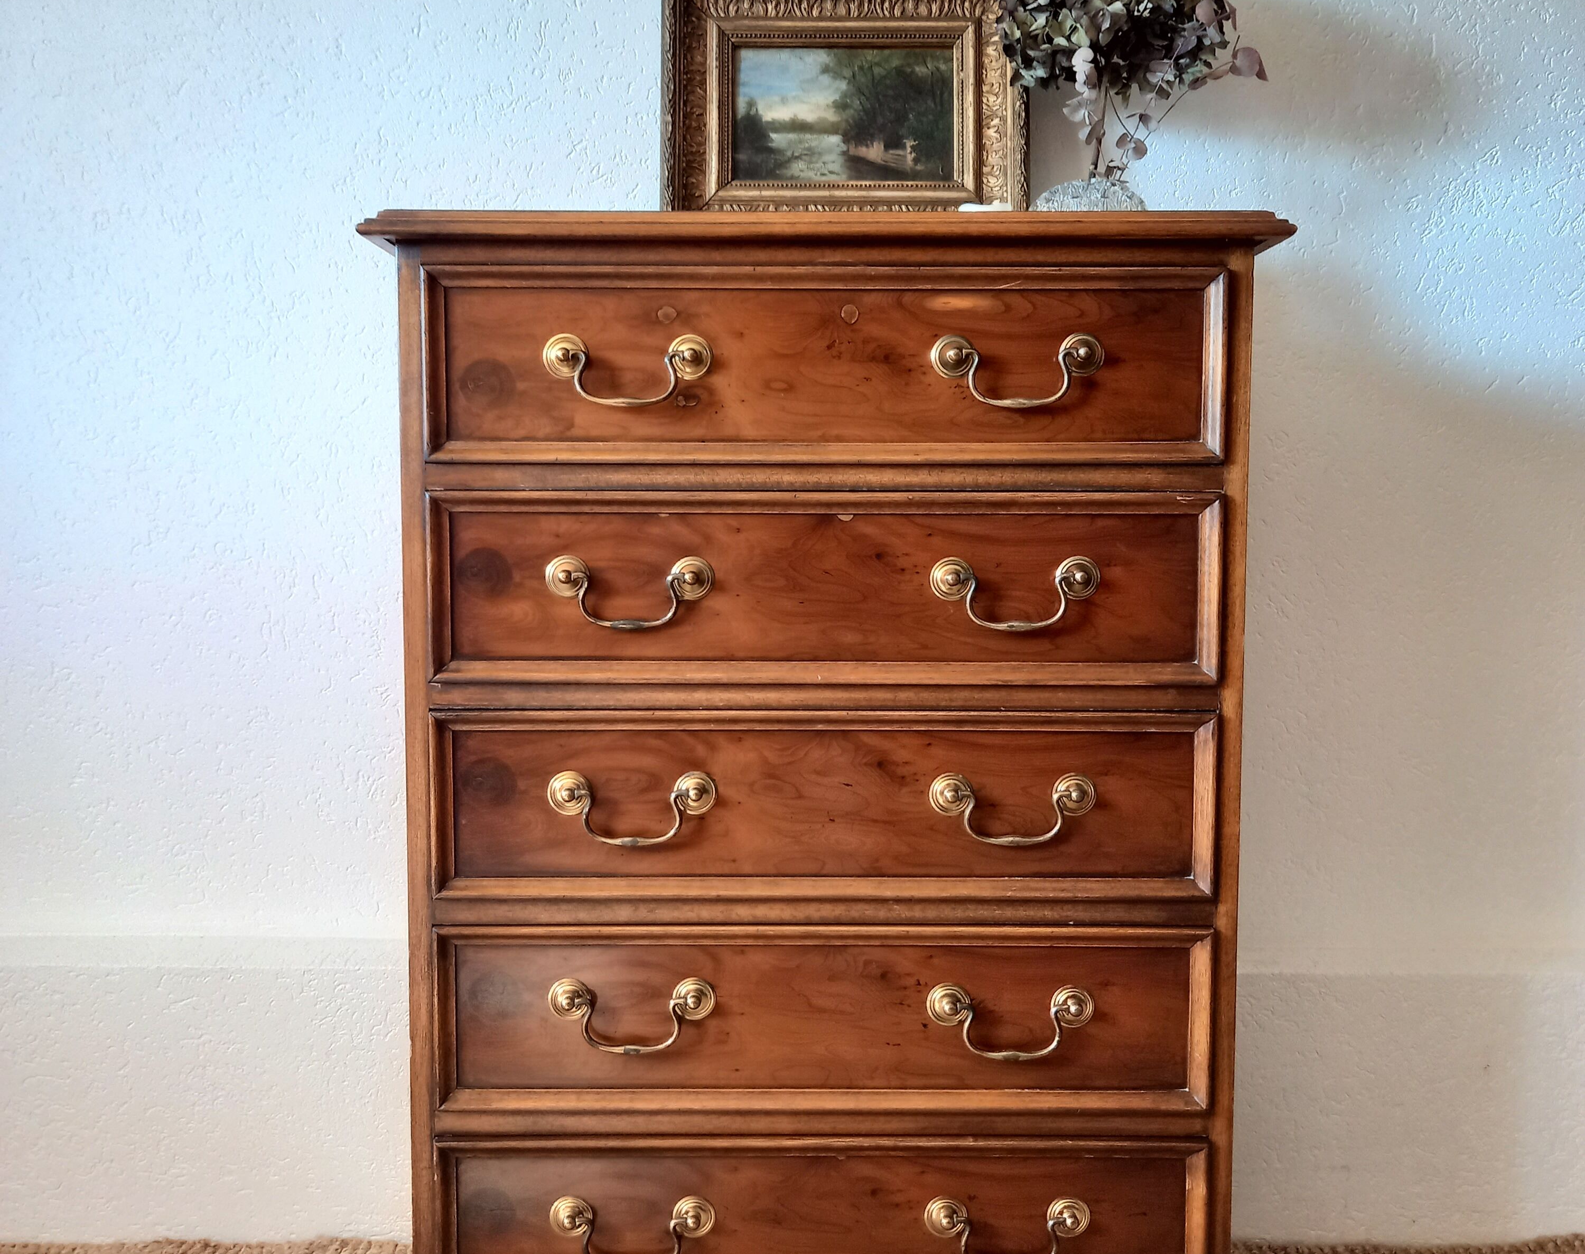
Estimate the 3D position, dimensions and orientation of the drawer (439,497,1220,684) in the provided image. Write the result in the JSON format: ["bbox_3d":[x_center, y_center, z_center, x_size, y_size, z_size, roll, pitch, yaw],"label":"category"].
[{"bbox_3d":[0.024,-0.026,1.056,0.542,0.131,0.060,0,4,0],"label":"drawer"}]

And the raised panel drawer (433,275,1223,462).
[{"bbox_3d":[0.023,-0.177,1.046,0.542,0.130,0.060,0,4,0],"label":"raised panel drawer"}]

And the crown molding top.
[{"bbox_3d":[0.023,-0.276,1.193,0.624,0.023,0.361,0,4,0],"label":"crown molding top"}]

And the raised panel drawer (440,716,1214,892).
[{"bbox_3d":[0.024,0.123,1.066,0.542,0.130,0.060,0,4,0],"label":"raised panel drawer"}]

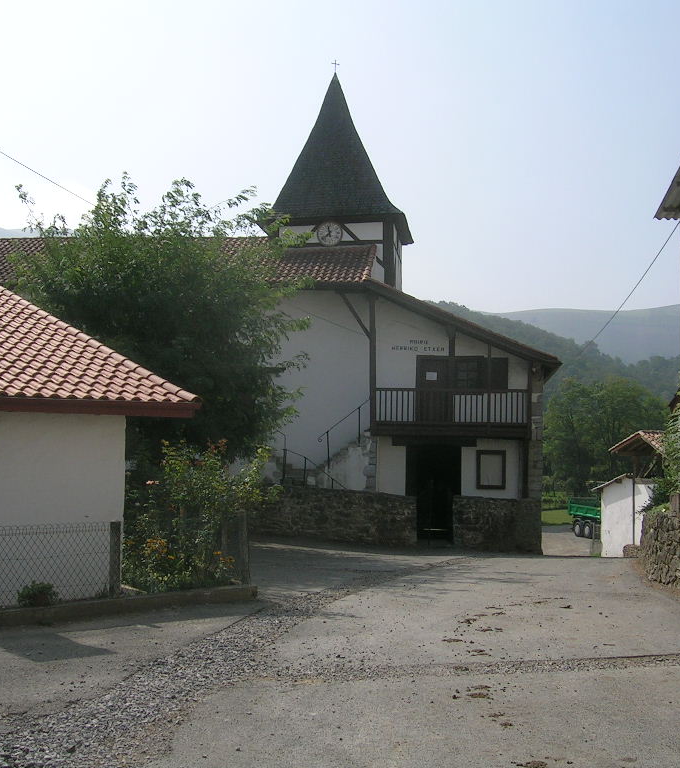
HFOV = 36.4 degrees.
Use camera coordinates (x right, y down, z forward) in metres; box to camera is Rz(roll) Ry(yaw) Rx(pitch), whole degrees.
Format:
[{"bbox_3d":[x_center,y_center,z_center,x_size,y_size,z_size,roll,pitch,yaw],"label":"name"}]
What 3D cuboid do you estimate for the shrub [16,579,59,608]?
[{"bbox_3d":[-3.895,2.707,13.315,0.500,0.355,0.460,2,-5,-15],"label":"shrub"}]

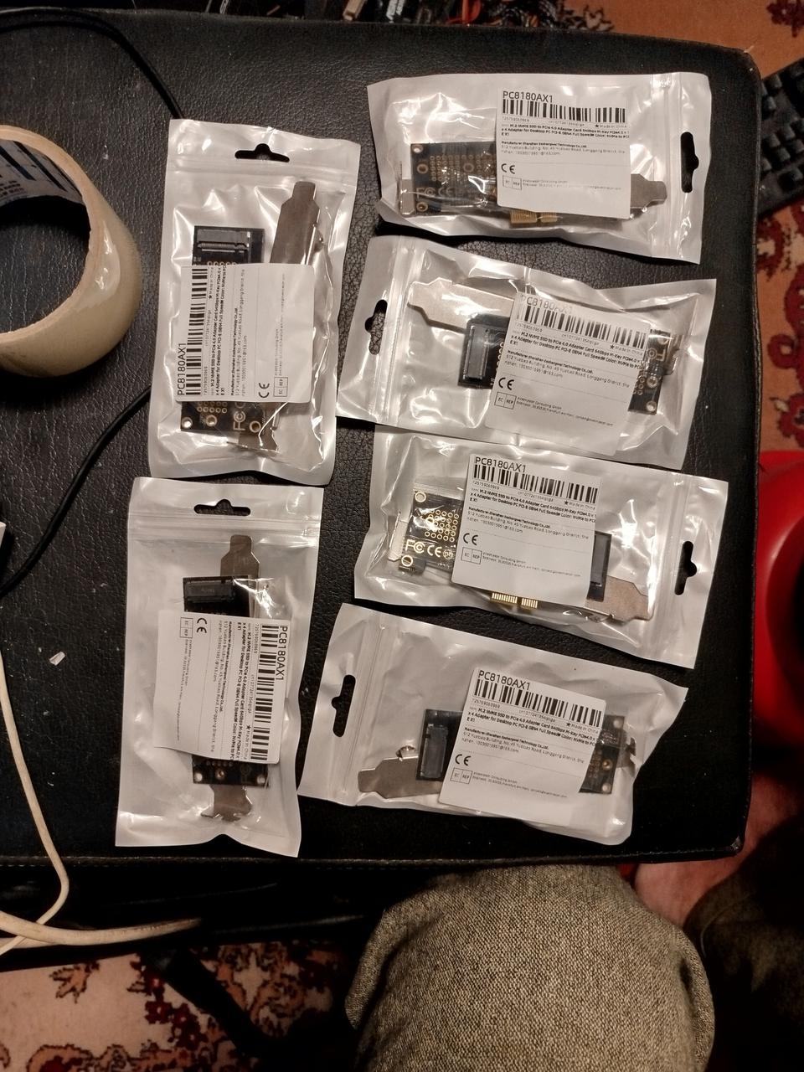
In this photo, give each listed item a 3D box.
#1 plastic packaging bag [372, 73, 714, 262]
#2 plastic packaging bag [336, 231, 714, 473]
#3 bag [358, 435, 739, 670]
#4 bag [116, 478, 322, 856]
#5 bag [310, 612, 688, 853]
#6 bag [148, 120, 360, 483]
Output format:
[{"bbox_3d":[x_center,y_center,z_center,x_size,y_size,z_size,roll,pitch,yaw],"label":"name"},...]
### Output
[{"bbox_3d":[0.062,-0.167,0.330,0.159,0.018,0.082,1,88,-1],"label":"plastic packaging bag"},{"bbox_3d":[0.056,-0.084,0.327,0.159,0.018,0.085,9,88,0],"label":"plastic packaging bag"},{"bbox_3d":[0.061,0.003,0.324,0.159,0.018,0.085,10,88,0],"label":"bag"},{"bbox_3d":[-0.081,0.057,0.321,0.085,0.018,0.159,3,88,0],"label":"bag"},{"bbox_3d":[0.041,0.087,0.321,0.157,0.018,0.083,12,88,0],"label":"bag"},{"bbox_3d":[-0.067,-0.104,0.327,0.085,0.018,0.159,4,88,0],"label":"bag"}]

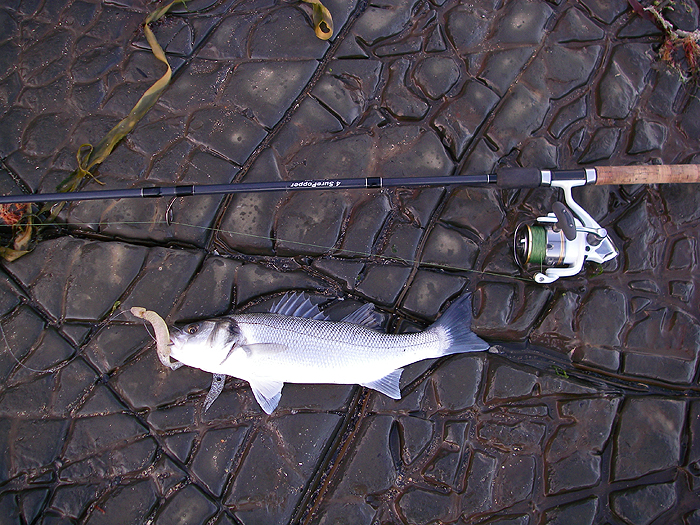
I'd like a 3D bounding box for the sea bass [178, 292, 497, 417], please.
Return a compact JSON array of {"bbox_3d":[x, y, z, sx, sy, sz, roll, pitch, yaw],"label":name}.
[{"bbox_3d":[-0.027,0.118,1.000,0.414,0.056,0.158,-1,81,0],"label":"sea bass"}]

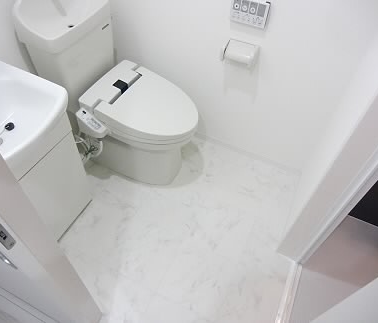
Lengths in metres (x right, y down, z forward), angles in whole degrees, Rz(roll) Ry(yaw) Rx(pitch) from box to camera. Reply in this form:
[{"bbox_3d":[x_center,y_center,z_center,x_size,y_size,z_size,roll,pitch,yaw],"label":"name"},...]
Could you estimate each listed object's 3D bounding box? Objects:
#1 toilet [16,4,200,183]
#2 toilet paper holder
[{"bbox_3d":[-0.326,-0.293,1.476,0.785,0.870,0.455,21,51,14],"label":"toilet"},{"bbox_3d":[0.240,-0.503,1.403,0.160,0.085,0.090,21,51,14],"label":"toilet paper holder"}]

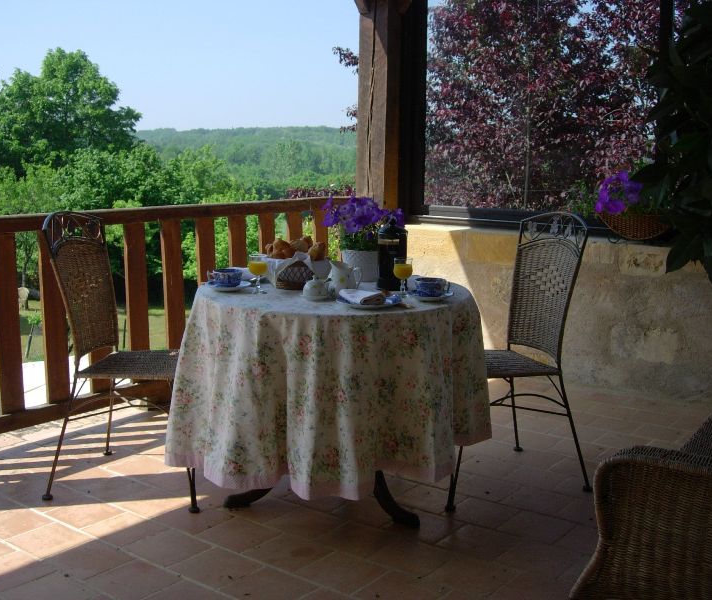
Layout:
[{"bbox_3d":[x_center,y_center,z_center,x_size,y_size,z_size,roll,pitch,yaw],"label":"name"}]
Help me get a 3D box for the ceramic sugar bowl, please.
[{"bbox_3d":[-0.133,-0.046,3.017,0.105,0.079,0.100,0,9,0],"label":"ceramic sugar bowl"}]

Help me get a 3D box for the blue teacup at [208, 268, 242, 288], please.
[{"bbox_3d":[-0.486,-0.087,3.245,0.132,0.066,0.110,0,9,0],"label":"blue teacup"}]

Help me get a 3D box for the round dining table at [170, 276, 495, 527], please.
[{"bbox_3d":[-0.095,0.251,3.233,1.195,0.578,1.171,0,9,0],"label":"round dining table"}]

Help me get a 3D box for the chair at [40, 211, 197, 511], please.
[{"bbox_3d":[-0.789,0.183,3.258,0.615,1.019,0.518,2,9,12],"label":"chair"}]

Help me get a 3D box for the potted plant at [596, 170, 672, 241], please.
[{"bbox_3d":[1.422,-0.490,4.484,0.410,0.365,0.320,7,11,38],"label":"potted plant"}]

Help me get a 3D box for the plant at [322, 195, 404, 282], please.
[{"bbox_3d":[0.029,-0.239,3.422,0.315,0.335,0.290,0,9,0],"label":"plant"}]

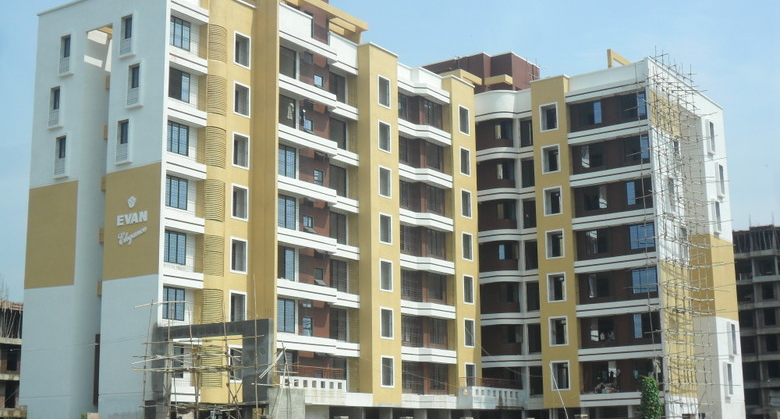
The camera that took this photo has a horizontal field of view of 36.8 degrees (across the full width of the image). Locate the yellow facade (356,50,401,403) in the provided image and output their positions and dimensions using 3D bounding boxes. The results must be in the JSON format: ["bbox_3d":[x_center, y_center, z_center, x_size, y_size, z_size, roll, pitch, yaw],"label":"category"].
[{"bbox_3d":[-0.636,0.834,73.327,1.015,22.379,3.152,-8,-14,34],"label":"yellow facade"}]

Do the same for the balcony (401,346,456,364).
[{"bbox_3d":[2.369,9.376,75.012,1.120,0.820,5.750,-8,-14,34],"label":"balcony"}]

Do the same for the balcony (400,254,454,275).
[{"bbox_3d":[2.210,3.600,76.744,1.300,0.830,5.550,-8,-14,34],"label":"balcony"}]

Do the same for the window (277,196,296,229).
[{"bbox_3d":[-5.908,0.217,66.619,0.120,2.050,1.810,-8,-14,34],"label":"window"}]

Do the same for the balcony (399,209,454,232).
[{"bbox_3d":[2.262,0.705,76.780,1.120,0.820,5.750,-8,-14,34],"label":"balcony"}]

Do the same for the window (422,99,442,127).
[{"bbox_3d":[2.913,-6.429,79.572,0.180,1.680,2.050,-8,-14,34],"label":"window"}]

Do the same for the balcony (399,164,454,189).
[{"bbox_3d":[2.137,-2.160,77.904,1.300,0.880,5.550,-8,-14,34],"label":"balcony"}]

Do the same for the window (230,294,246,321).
[{"bbox_3d":[-8.261,5.473,63.491,0.200,1.700,1.240,-8,-14,34],"label":"window"}]

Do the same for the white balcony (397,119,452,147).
[{"bbox_3d":[2.167,-5.042,77.812,1.113,0.749,5.664,-8,-14,34],"label":"white balcony"}]

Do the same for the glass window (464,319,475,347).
[{"bbox_3d":[5.290,8.298,78.488,0.200,1.710,1.240,-8,-14,34],"label":"glass window"}]

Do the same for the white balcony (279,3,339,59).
[{"bbox_3d":[-5.081,-10.376,69.863,0.758,2.187,5.467,-8,-14,34],"label":"white balcony"}]

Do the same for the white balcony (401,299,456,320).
[{"bbox_3d":[2.247,6.535,76.154,1.300,0.820,5.550,-8,-14,34],"label":"white balcony"}]

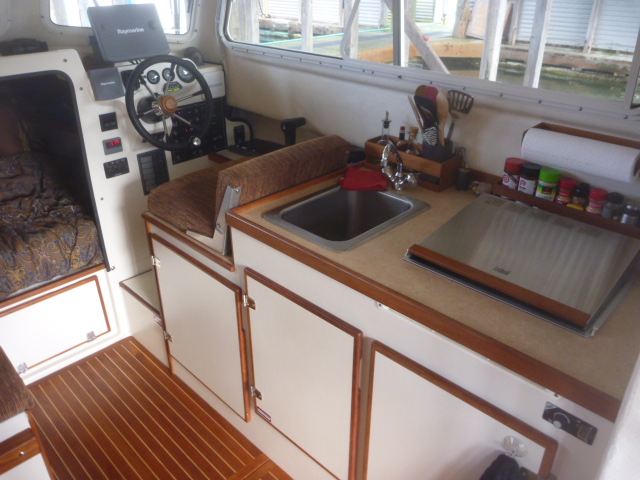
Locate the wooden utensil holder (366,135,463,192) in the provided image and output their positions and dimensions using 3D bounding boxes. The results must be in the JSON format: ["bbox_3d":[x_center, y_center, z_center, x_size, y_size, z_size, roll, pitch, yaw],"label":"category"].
[{"bbox_3d":[0.293,-0.253,1.662,0.285,0.090,0.130,25,37,37],"label":"wooden utensil holder"}]

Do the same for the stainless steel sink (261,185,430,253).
[{"bbox_3d":[0.086,-0.022,1.550,0.310,0.150,0.420,25,37,37],"label":"stainless steel sink"}]

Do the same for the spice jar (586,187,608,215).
[{"bbox_3d":[0.735,-0.091,1.382,0.047,0.087,0.047,25,37,37],"label":"spice jar"}]

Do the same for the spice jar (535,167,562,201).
[{"bbox_3d":[0.668,-0.150,1.513,0.056,0.111,0.056,25,37,37],"label":"spice jar"}]

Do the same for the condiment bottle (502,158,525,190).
[{"bbox_3d":[0.564,-0.182,1.519,0.056,0.110,0.056,1,29,0],"label":"condiment bottle"}]

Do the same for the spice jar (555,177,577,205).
[{"bbox_3d":[0.705,-0.129,1.484,0.044,0.099,0.044,25,37,37],"label":"spice jar"}]

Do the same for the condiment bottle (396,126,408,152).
[{"bbox_3d":[0.280,-0.309,1.766,0.045,0.140,0.045,25,37,37],"label":"condiment bottle"}]

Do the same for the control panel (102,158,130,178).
[{"bbox_3d":[-0.825,-0.291,2.107,0.020,0.067,0.100,25,37,37],"label":"control panel"}]

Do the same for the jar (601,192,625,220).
[{"bbox_3d":[0.763,-0.078,1.358,0.048,0.087,0.048,25,37,37],"label":"jar"}]

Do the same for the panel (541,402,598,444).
[{"bbox_3d":[0.456,0.324,0.934,0.091,0.042,0.020,25,37,37],"label":"panel"}]

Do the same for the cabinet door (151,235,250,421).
[{"bbox_3d":[-0.407,0.301,1.803,0.502,0.561,0.022,25,37,37],"label":"cabinet door"}]

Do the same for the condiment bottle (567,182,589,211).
[{"bbox_3d":[0.706,-0.106,1.405,0.045,0.090,0.045,25,37,37],"label":"condiment bottle"}]

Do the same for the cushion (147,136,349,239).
[{"bbox_3d":[-0.251,-0.217,1.756,0.564,0.273,0.490,25,37,37],"label":"cushion"}]

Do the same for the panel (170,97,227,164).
[{"bbox_3d":[-0.539,-0.497,2.334,0.035,0.247,0.288,25,37,37],"label":"panel"}]

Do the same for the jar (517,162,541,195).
[{"bbox_3d":[0.600,-0.162,1.490,0.056,0.104,0.056,1,29,0],"label":"jar"}]

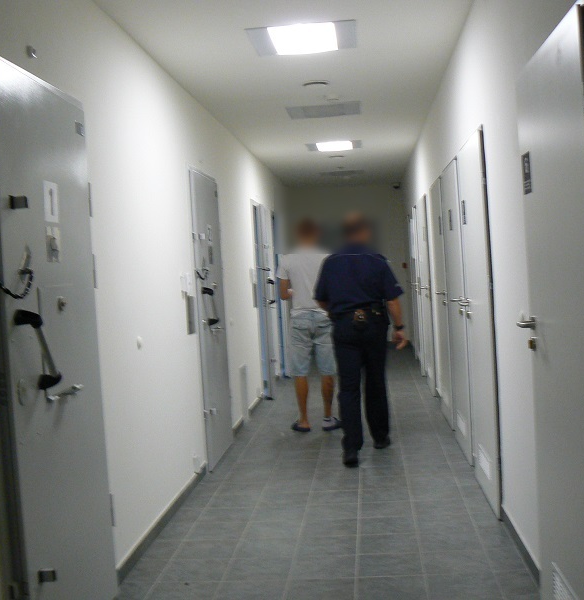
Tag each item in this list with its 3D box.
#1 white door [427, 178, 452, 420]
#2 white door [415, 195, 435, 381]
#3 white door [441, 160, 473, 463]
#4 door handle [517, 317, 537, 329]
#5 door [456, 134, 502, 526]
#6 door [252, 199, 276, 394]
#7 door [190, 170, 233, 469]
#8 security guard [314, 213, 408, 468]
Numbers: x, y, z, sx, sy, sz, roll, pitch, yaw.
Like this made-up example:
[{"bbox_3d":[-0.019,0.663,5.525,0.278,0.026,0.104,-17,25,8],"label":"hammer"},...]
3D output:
[{"bbox_3d":[1.323,0.008,7.164,0.070,2.038,0.997,-3,2,5],"label":"white door"},{"bbox_3d":[1.473,-0.062,8.878,0.070,2.038,1.027,-3,2,5],"label":"white door"},{"bbox_3d":[1.217,0.057,5.988,0.070,2.038,1.006,-3,2,5],"label":"white door"},{"bbox_3d":[0.889,0.088,3.125,0.063,0.051,0.139,-3,2,5],"label":"door handle"},{"bbox_3d":[1.112,0.104,4.832,0.070,2.038,1.003,-3,2,5],"label":"door"},{"bbox_3d":[-0.290,0.003,9.366,0.091,2.081,1.012,-3,2,5],"label":"door"},{"bbox_3d":[-0.614,0.129,6.267,0.085,2.090,1.027,-3,2,5],"label":"door"},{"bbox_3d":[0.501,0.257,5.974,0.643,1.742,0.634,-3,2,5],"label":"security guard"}]

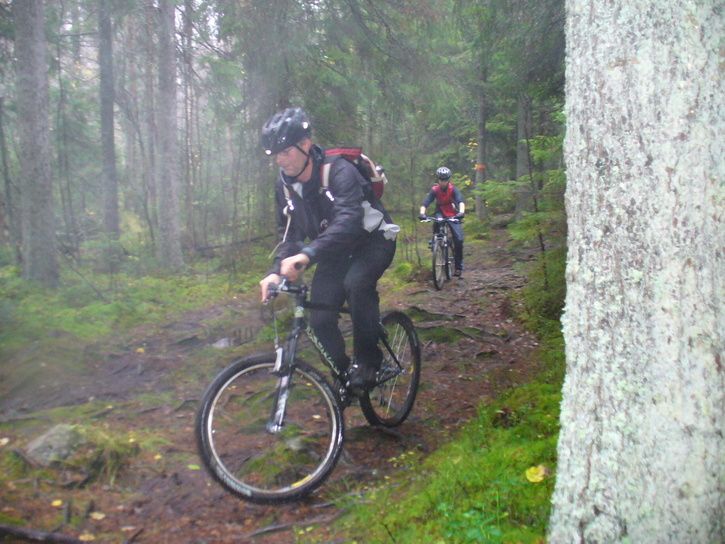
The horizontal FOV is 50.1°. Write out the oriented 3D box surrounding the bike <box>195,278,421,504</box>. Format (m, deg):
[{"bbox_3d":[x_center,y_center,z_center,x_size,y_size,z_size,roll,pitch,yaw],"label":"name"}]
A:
[{"bbox_3d":[-0.114,0.428,3.887,0.560,1.040,1.700,3,9,31],"label":"bike"}]

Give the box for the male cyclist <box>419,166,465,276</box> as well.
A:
[{"bbox_3d":[1.153,-0.717,10.900,0.600,1.540,0.780,1,5,14],"label":"male cyclist"}]

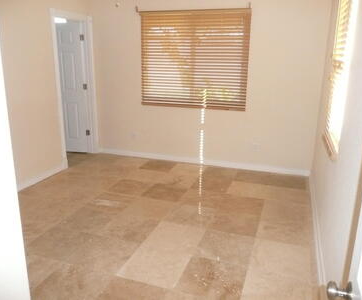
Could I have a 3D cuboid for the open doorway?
[{"bbox_3d":[-1.560,-0.860,4.785,0.150,2.130,0.890,6,17,18],"label":"open doorway"}]

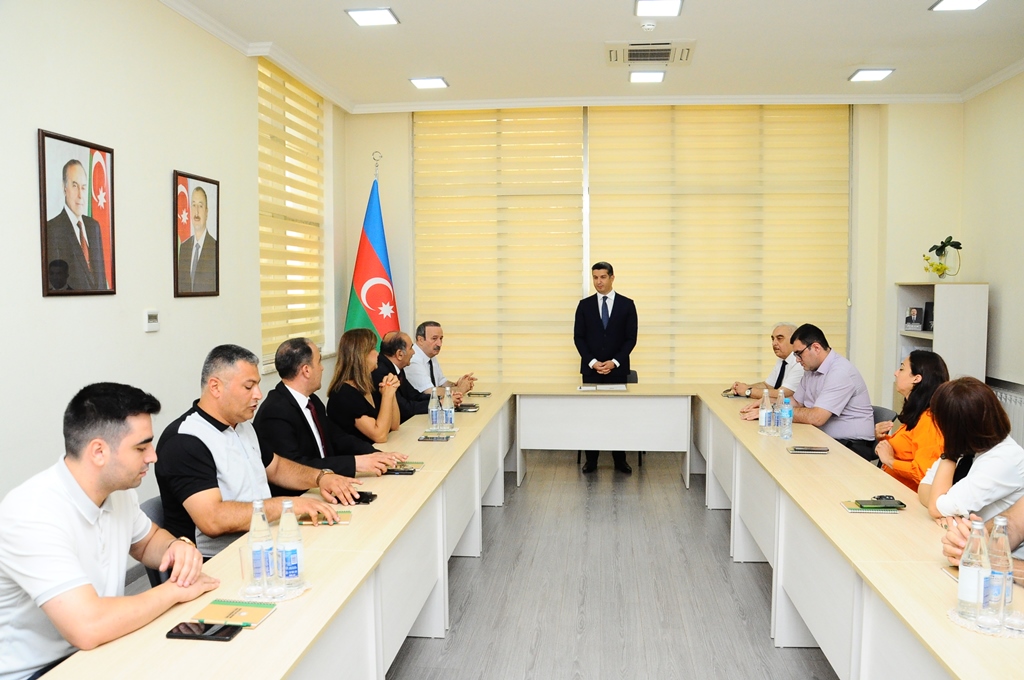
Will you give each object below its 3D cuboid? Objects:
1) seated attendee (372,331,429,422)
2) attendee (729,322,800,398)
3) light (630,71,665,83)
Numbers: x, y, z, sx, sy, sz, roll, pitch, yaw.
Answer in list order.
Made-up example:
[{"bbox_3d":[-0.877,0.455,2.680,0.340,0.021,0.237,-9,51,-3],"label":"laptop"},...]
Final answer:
[{"bbox_3d":[-0.683,0.582,5.140,0.700,1.270,0.540,0,4,4],"label":"seated attendee"},{"bbox_3d":[1.964,0.524,5.763,0.700,1.310,0.540,-1,4,-15],"label":"attendee"},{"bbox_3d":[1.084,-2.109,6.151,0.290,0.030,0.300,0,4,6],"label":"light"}]

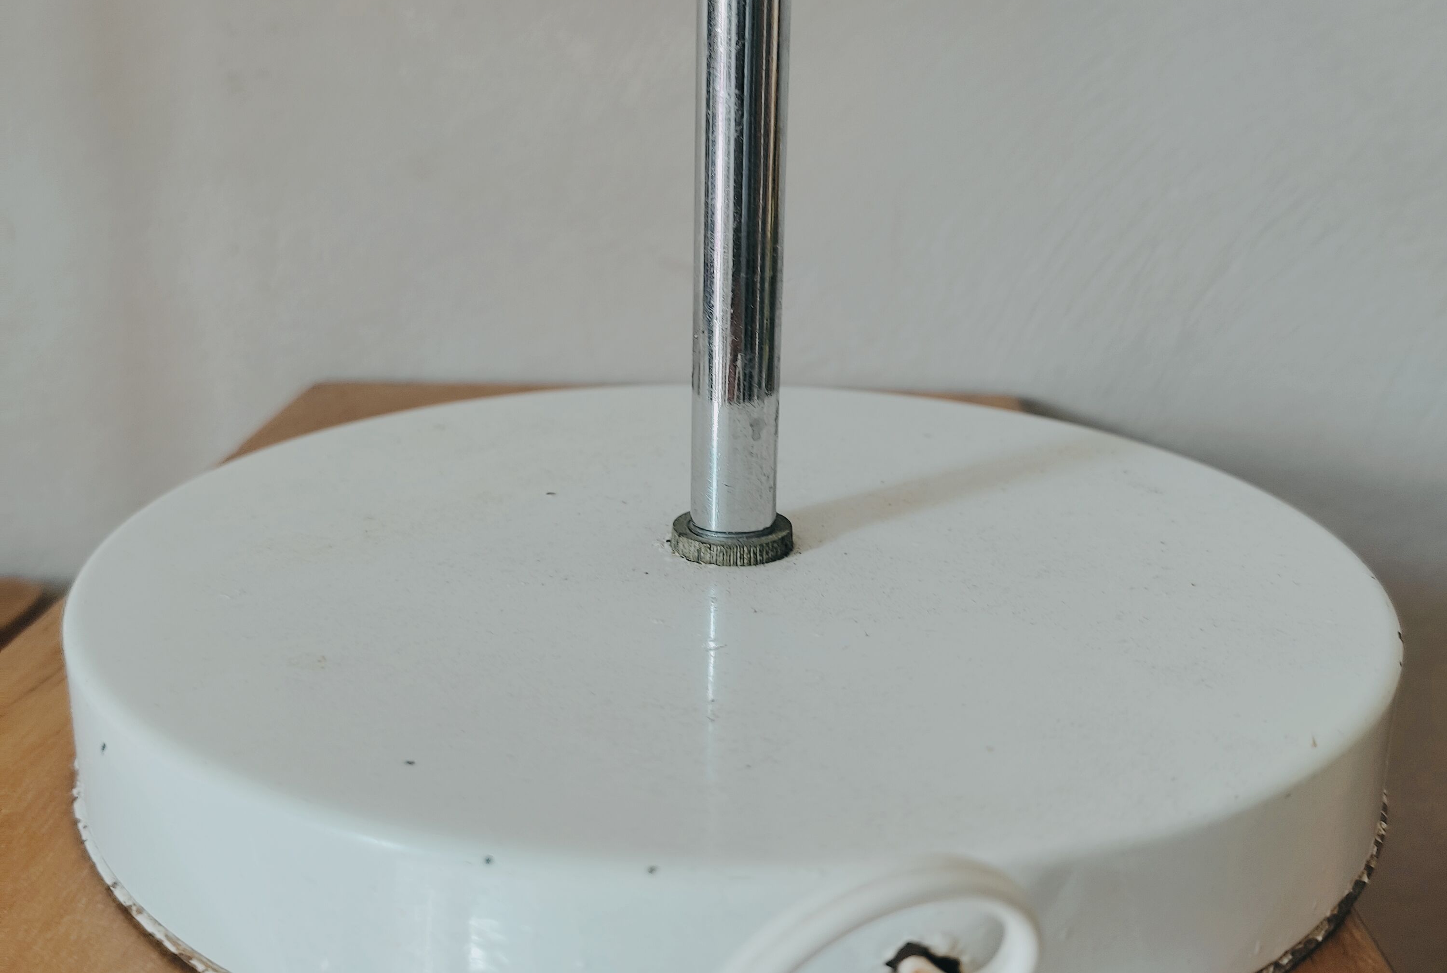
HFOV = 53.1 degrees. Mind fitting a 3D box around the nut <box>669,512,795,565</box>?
[{"bbox_3d":[0.002,0.009,0.250,0.021,0.004,0.021,1,17,0],"label":"nut"}]

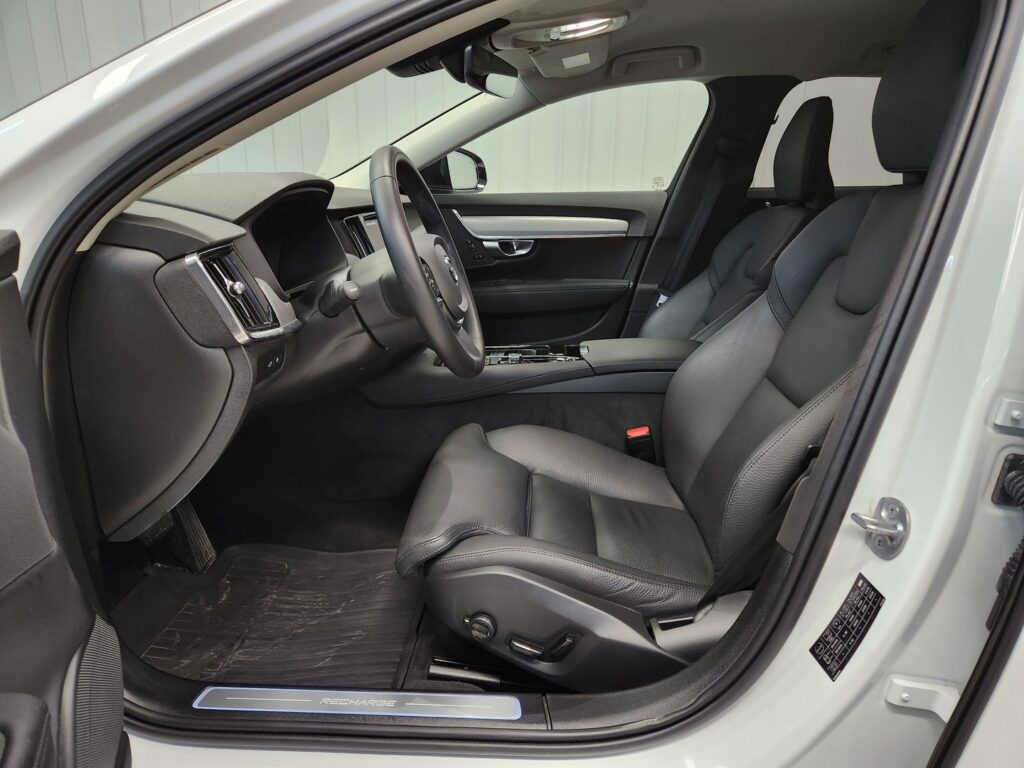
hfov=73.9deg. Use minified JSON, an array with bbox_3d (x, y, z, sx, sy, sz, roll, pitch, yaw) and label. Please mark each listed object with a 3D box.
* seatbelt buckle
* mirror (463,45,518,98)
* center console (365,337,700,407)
[{"bbox_3d":[0.254,0.120,1.330,0.047,0.080,0.030,-11,15,5],"label":"seatbelt buckle"},{"bbox_3d":[-0.040,-0.596,1.314,0.038,0.070,0.235,6,16,19],"label":"mirror"},{"bbox_3d":[0.085,-0.017,1.472,0.760,0.130,0.260,1,15,2],"label":"center console"}]

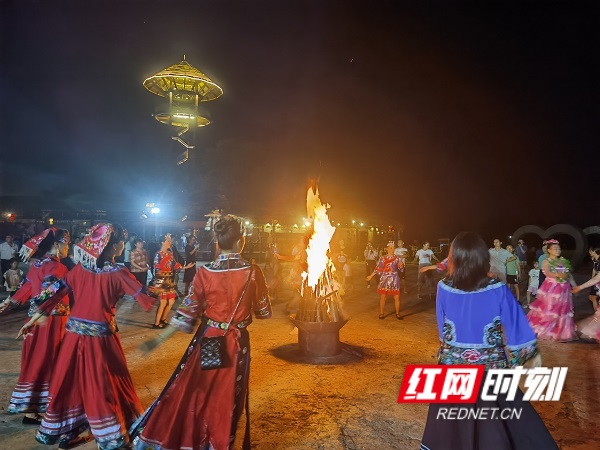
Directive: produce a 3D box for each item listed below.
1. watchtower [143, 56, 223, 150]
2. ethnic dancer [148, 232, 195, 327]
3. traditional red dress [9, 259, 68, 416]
[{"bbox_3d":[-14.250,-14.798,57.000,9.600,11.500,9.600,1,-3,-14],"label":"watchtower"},{"bbox_3d":[-2.251,0.990,8.200,0.620,1.640,0.580,-1,-3,35],"label":"ethnic dancer"},{"bbox_3d":[-2.154,0.896,3.900,0.600,1.280,0.500,-2,-3,37],"label":"traditional red dress"}]

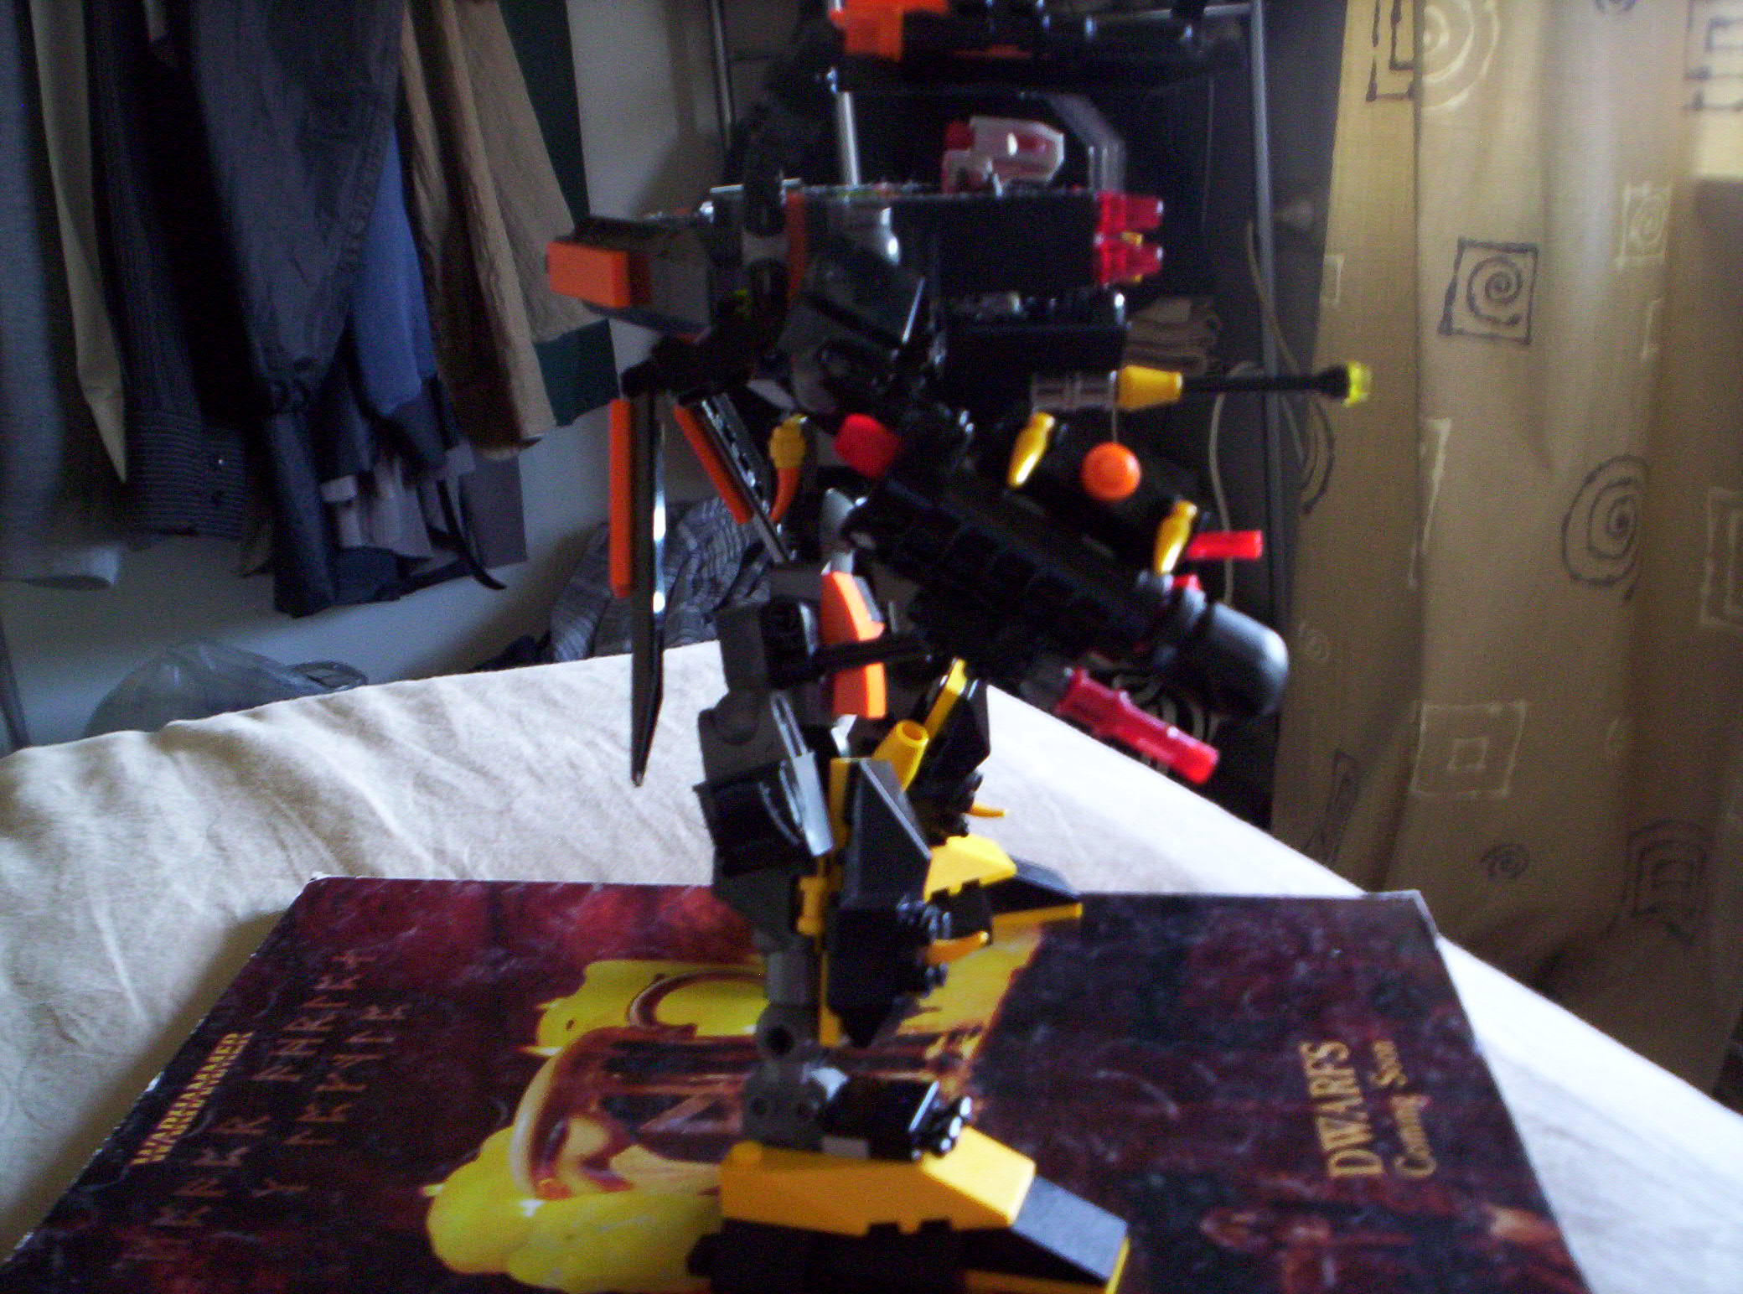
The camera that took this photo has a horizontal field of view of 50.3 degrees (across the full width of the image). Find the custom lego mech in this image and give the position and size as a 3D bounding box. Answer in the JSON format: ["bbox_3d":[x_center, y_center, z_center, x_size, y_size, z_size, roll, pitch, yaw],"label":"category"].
[{"bbox_3d":[0.013,-0.020,0.354,0.155,0.212,0.190,-1,17,0],"label":"custom lego mech"}]

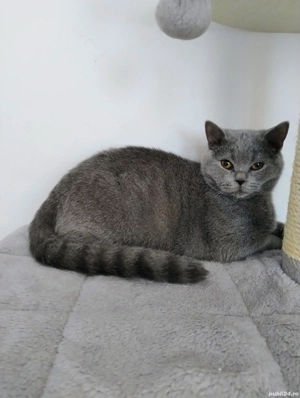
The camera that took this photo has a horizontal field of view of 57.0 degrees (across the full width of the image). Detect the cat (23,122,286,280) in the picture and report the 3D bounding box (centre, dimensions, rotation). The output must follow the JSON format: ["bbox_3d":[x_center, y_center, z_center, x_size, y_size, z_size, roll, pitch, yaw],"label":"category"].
[{"bbox_3d":[0.032,-0.014,0.431,0.415,0.210,0.195,-1,18,-4],"label":"cat"}]

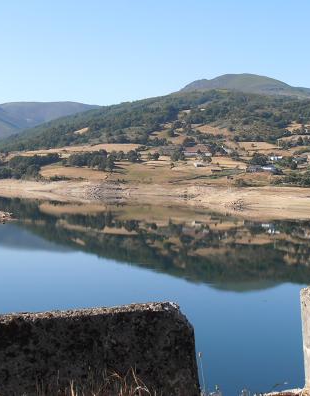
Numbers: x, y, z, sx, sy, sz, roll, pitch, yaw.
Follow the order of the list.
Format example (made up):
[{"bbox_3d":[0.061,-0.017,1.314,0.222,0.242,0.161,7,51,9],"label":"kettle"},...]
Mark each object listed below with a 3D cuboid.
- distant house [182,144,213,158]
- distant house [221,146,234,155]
[{"bbox_3d":[32.670,-35.890,668.240,20.500,10.000,11.000,2,1,3],"label":"distant house"},{"bbox_3d":[57.260,-37.510,686.600,9.000,6.300,9.000,2,1,20],"label":"distant house"}]

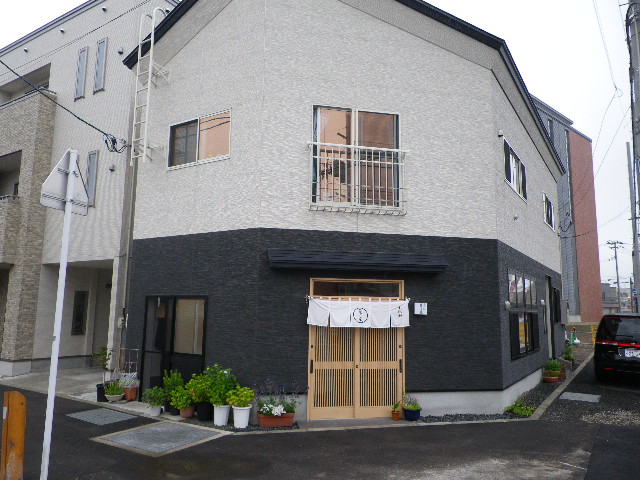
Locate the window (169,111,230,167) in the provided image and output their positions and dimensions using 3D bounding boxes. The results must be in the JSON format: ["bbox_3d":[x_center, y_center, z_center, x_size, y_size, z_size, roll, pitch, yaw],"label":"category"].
[{"bbox_3d":[-2.327,-1.907,9.954,1.643,0.928,0.120,-4,-9,32],"label":"window"}]

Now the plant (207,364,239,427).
[{"bbox_3d":[-1.545,2.456,8.230,0.497,0.914,0.462,2,-8,-10],"label":"plant"}]

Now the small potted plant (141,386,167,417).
[{"bbox_3d":[-2.843,2.756,8.869,0.414,0.469,0.406,3,-8,-17],"label":"small potted plant"}]

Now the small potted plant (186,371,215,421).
[{"bbox_3d":[-1.990,2.583,8.607,0.425,0.758,0.395,3,-8,-12],"label":"small potted plant"}]

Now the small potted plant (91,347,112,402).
[{"bbox_3d":[-4.272,2.625,10.160,0.426,1.030,0.373,4,-9,-22],"label":"small potted plant"}]

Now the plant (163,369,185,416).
[{"bbox_3d":[-2.458,2.550,8.701,0.339,0.697,0.339,3,-8,-15],"label":"plant"}]

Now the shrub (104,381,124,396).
[{"bbox_3d":[-3.817,2.784,9.709,0.350,0.292,0.350,4,-8,-20],"label":"shrub"}]

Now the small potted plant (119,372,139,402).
[{"bbox_3d":[-3.601,2.782,9.809,0.356,0.493,0.356,4,-8,-19],"label":"small potted plant"}]

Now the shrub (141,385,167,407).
[{"bbox_3d":[-2.728,2.590,8.542,0.393,0.336,0.393,3,-8,-17],"label":"shrub"}]

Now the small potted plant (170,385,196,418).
[{"bbox_3d":[-2.217,2.629,8.464,0.395,0.487,0.395,3,-8,-13],"label":"small potted plant"}]

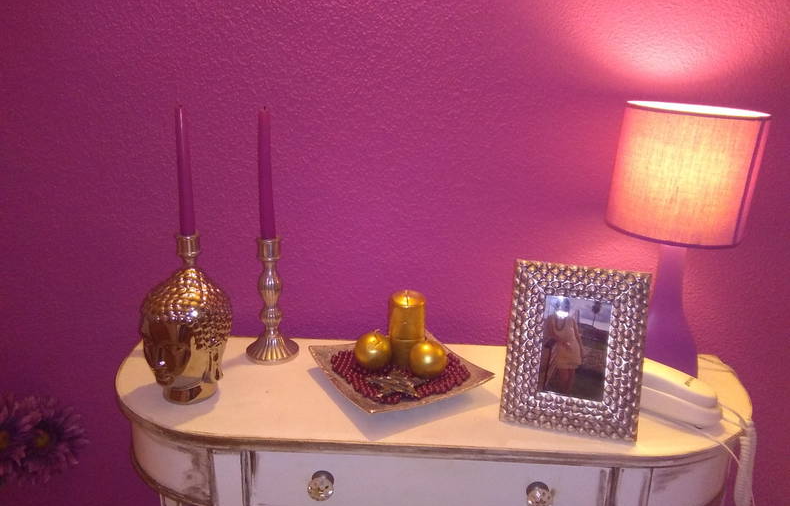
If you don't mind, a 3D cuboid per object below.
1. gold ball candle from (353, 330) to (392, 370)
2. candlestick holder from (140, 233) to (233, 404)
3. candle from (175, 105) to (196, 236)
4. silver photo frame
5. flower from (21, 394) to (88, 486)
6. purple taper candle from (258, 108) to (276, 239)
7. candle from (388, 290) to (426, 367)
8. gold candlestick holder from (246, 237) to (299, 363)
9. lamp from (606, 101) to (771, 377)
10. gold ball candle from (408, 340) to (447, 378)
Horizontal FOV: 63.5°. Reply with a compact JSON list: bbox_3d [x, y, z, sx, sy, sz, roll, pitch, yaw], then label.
[{"bbox_3d":[-0.035,0.163,1.067,0.061,0.064,0.061,2,17,4],"label":"gold ball candle"},{"bbox_3d":[-0.311,0.095,0.952,0.131,0.254,0.137,9,19,22],"label":"candlestick holder"},{"bbox_3d":[-0.292,-0.104,0.888,0.022,0.196,0.022,3,18,1],"label":"candle"},{"bbox_3d":[0.259,0.138,0.923,0.188,0.236,0.030,5,-1,13],"label":"silver photo frame"},{"bbox_3d":[-0.566,0.307,1.050,0.120,0.140,0.060,-5,19,-20],"label":"flower"},{"bbox_3d":[-0.206,-0.117,1.028,0.025,0.227,0.025,2,18,2],"label":"purple taper candle"},{"bbox_3d":[0.019,0.128,1.048,0.060,0.119,0.060,2,18,2],"label":"candle"},{"bbox_3d":[-0.211,0.077,1.091,0.092,0.210,0.092,2,18,2],"label":"gold candlestick holder"},{"bbox_3d":[0.430,0.000,0.986,0.216,0.448,0.213,2,18,2],"label":"lamp"},{"bbox_3d":[0.052,0.170,1.027,0.060,0.060,0.060,0,17,0],"label":"gold ball candle"}]

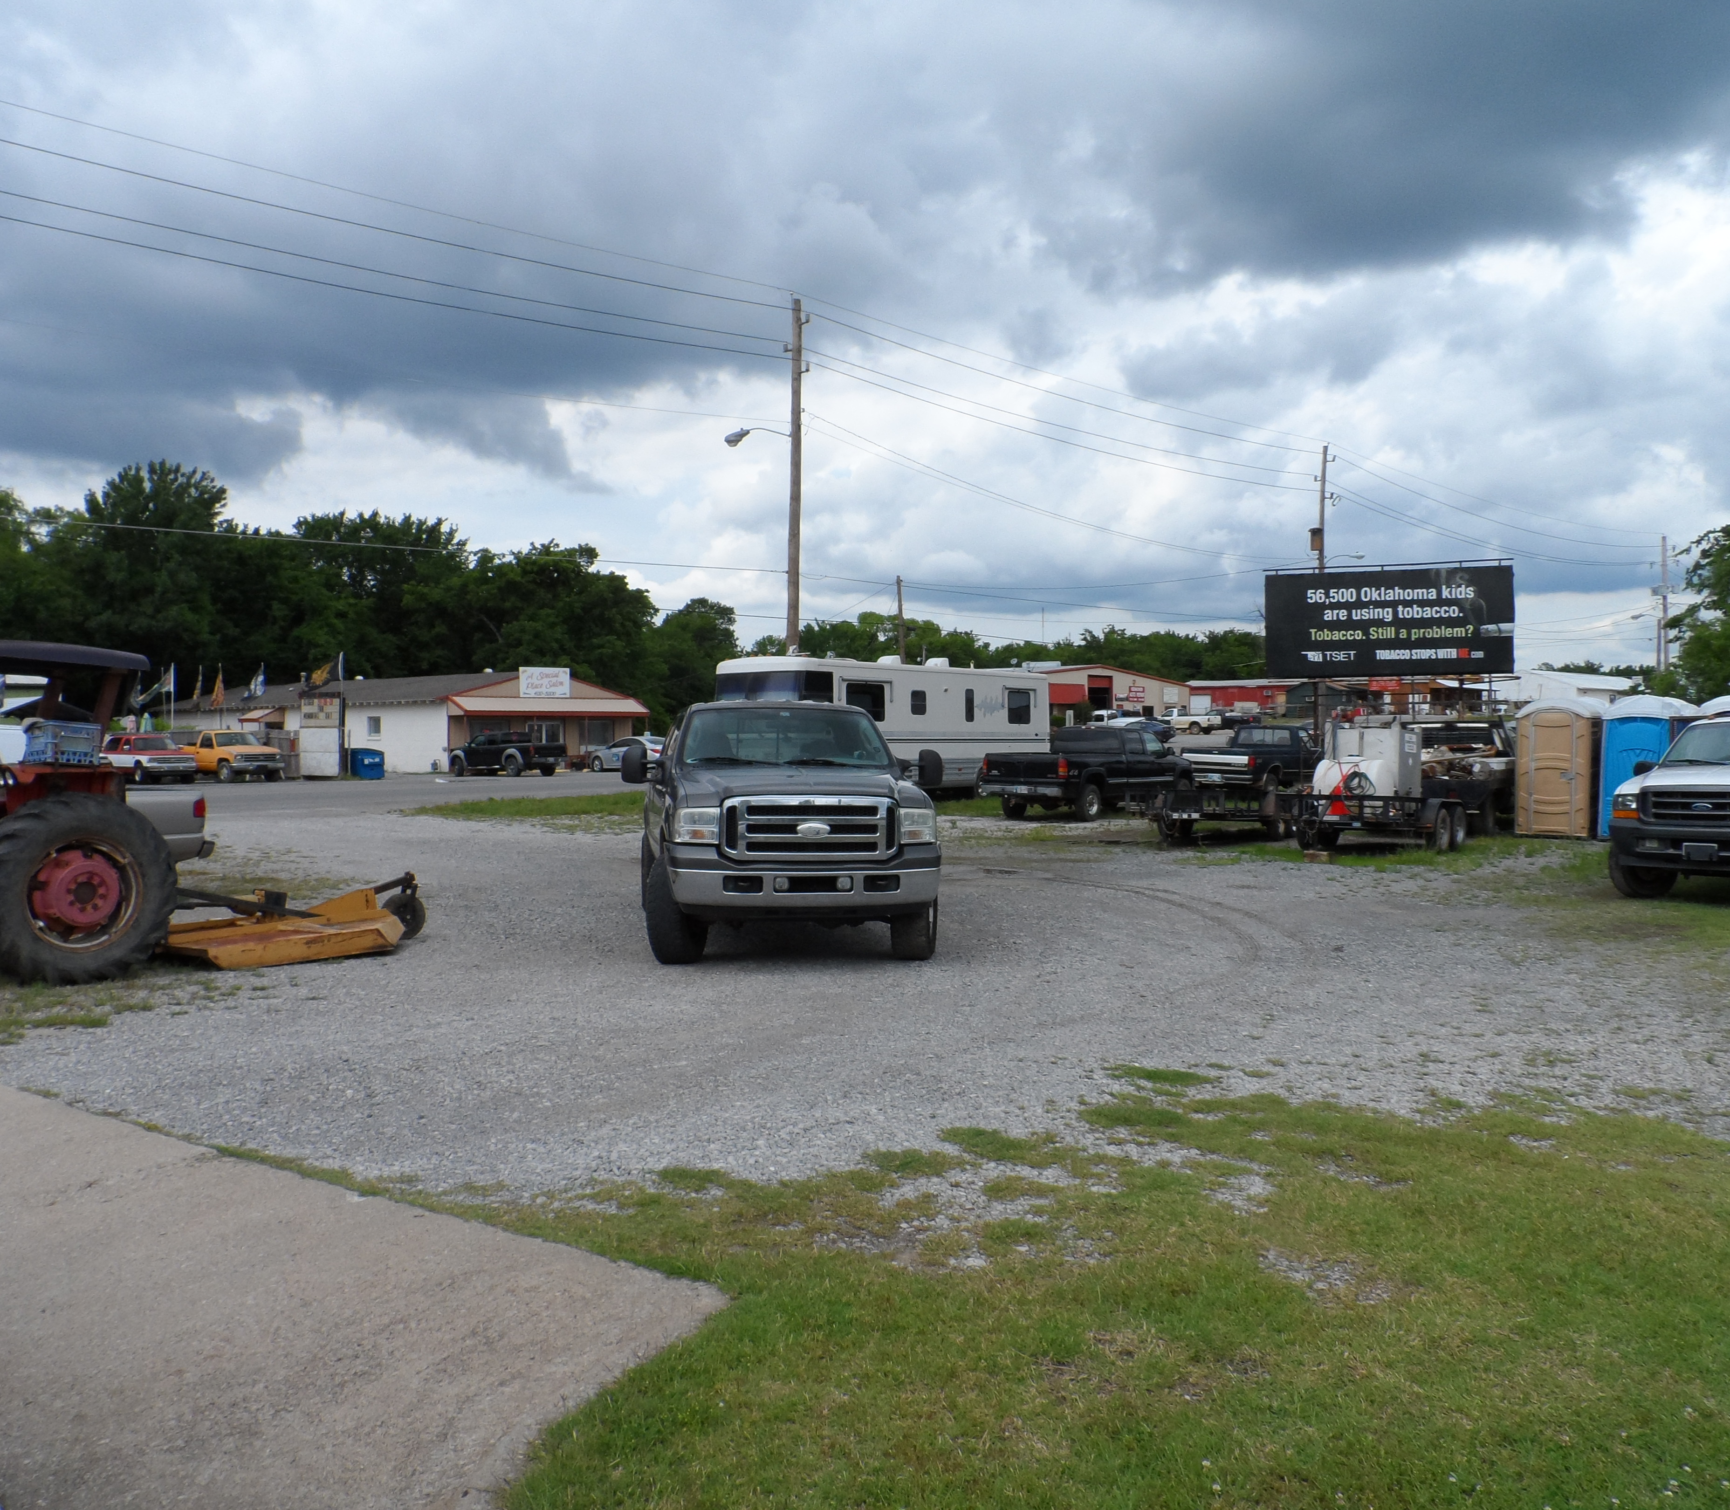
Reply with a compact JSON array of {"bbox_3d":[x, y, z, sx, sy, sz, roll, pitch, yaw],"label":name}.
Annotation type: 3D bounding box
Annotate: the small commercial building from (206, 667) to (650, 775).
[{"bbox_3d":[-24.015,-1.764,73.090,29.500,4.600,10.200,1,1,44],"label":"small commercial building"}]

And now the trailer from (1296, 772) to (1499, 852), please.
[{"bbox_3d":[7.570,0.905,21.128,2.150,0.950,4.600,1,1,38],"label":"trailer"}]

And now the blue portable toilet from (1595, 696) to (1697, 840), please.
[{"bbox_3d":[13.044,0.175,23.268,1.120,2.310,1.200,1,1,43],"label":"blue portable toilet"}]

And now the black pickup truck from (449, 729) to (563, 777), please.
[{"bbox_3d":[-13.306,-0.069,52.208,5.000,1.700,1.830,1,1,39],"label":"black pickup truck"}]

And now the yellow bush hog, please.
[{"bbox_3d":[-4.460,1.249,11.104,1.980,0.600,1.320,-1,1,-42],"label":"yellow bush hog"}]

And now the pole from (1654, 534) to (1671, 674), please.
[{"bbox_3d":[43.800,-5.717,76.317,0.900,12.400,0.700,-1,1,-44],"label":"pole"}]

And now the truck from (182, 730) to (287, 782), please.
[{"bbox_3d":[-22.882,0.020,49.699,5.200,1.820,1.950,1,1,40],"label":"truck"}]

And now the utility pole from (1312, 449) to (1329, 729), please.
[{"bbox_3d":[17.116,-5.322,52.120,0.650,12.400,0.600,-1,1,-44],"label":"utility pole"}]

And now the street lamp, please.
[{"bbox_3d":[-2.499,-5.046,35.214,0.450,12.400,3.100,-1,1,-44],"label":"street lamp"}]

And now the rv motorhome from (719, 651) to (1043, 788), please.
[{"bbox_3d":[0.746,-0.596,32.795,2.470,3.250,9.200,1,1,40],"label":"rv motorhome"}]

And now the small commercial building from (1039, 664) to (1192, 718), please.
[{"bbox_3d":[12.141,-4.172,107.845,20.000,5.100,16.000,0,1,-38],"label":"small commercial building"}]

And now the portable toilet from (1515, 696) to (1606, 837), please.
[{"bbox_3d":[11.732,0.182,23.630,1.120,2.300,1.200,1,1,35],"label":"portable toilet"}]

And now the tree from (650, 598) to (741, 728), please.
[{"bbox_3d":[-11.549,-5.389,97.928,7.500,10.600,7.500,1,1,0],"label":"tree"}]

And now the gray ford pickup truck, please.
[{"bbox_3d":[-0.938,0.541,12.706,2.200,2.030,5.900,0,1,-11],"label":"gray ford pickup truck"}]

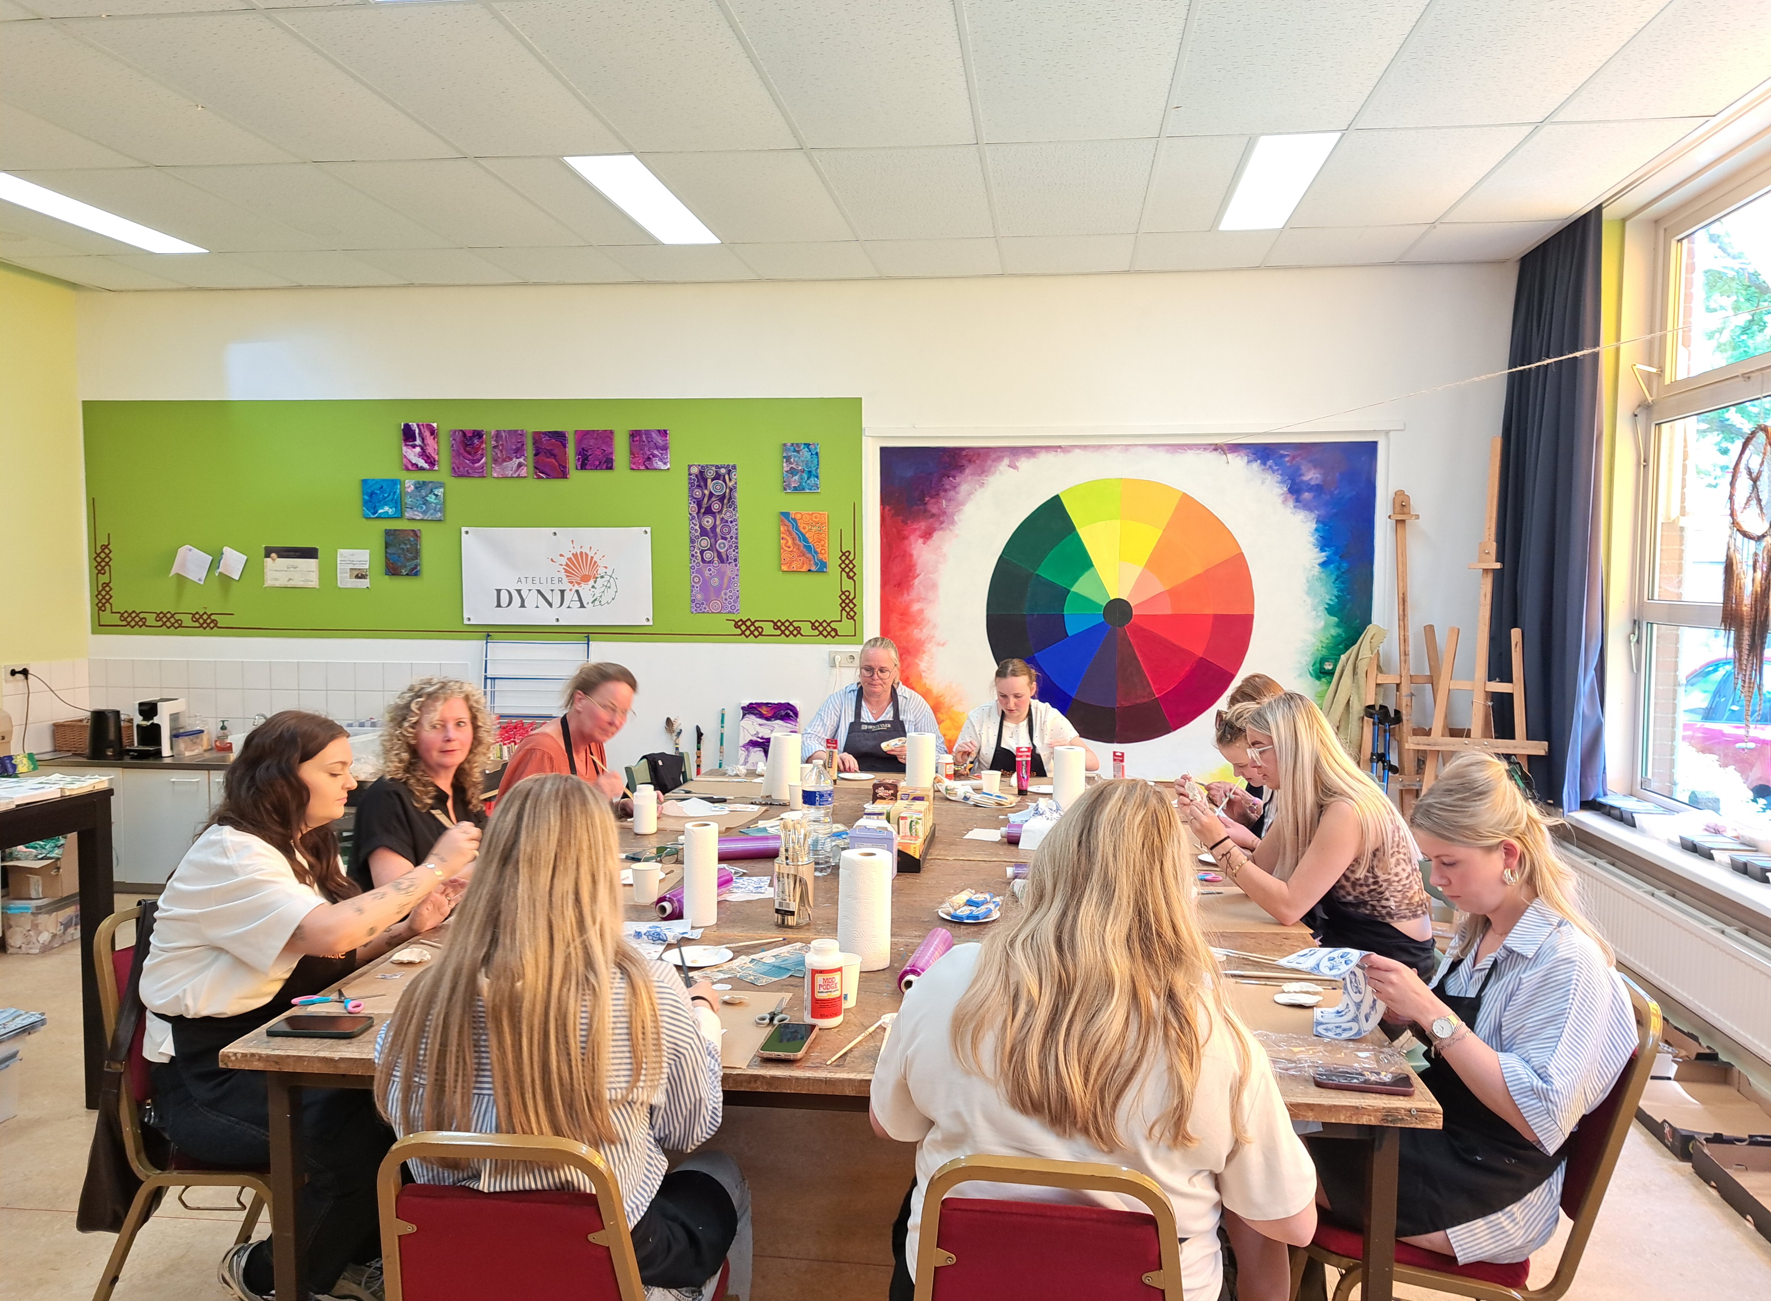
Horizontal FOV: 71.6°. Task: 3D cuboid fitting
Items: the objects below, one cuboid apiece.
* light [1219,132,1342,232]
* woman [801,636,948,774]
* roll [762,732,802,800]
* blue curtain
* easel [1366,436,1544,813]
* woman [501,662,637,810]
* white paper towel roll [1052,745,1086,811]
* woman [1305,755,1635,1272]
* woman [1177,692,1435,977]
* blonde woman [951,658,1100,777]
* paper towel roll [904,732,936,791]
[{"bbox_3d":[1.437,-1.722,4.548,0.280,0.060,1.170,1,4,7],"label":"light"},{"bbox_3d":[-0.050,0.606,5.525,0.620,1.320,0.720,1,4,4],"label":"woman"},{"bbox_3d":[-0.397,0.443,4.720,0.130,0.245,0.120,1,4,7],"label":"roll"},{"bbox_3d":[2.811,-0.567,5.219,0.190,2.360,0.920,1,4,7],"label":"blue curtain"},{"bbox_3d":[2.387,0.210,5.165,0.680,2.210,0.650,2,4,18],"label":"easel"},{"bbox_3d":[-1.070,0.691,4.378,0.730,1.290,0.520,3,4,27],"label":"woman"},{"bbox_3d":[0.665,0.474,4.434,0.113,0.240,0.113,1,4,7],"label":"white paper towel roll"},{"bbox_3d":[1.034,0.850,2.351,0.710,1.298,0.500,1,4,7],"label":"woman"},{"bbox_3d":[1.116,0.778,3.265,0.740,1.315,0.520,1,4,12],"label":"woman"},{"bbox_3d":[0.612,0.657,5.393,0.610,1.250,0.720,1,4,12],"label":"blonde woman"},{"bbox_3d":[0.137,0.446,4.763,0.113,0.240,0.113,1,4,7],"label":"paper towel roll"}]

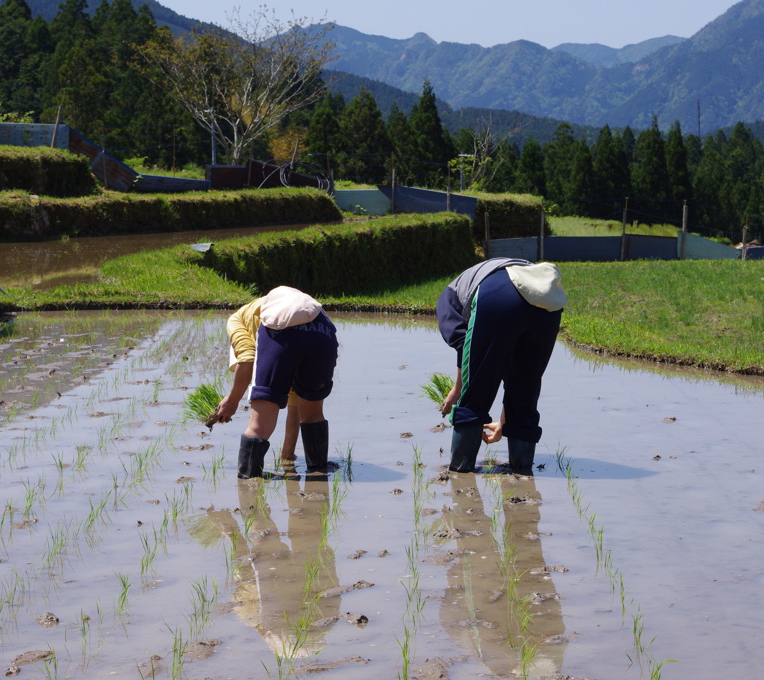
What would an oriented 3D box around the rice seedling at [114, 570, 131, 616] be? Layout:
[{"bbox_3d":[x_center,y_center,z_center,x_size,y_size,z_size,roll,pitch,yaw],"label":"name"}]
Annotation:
[{"bbox_3d":[-0.749,0.734,6.715,0.055,0.141,0.050,0,4,0],"label":"rice seedling"}]

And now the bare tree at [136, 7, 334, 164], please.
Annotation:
[{"bbox_3d":[-3.522,-6.046,56.000,4.712,3.942,4.500,0,4,0],"label":"bare tree"}]

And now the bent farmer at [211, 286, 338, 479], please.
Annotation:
[{"bbox_3d":[-0.455,0.175,9.870,0.520,0.811,0.800,-2,5,-22],"label":"bent farmer"}]

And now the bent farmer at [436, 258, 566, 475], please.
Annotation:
[{"bbox_3d":[0.508,0.116,9.896,0.540,0.926,0.850,-2,5,-20],"label":"bent farmer"}]

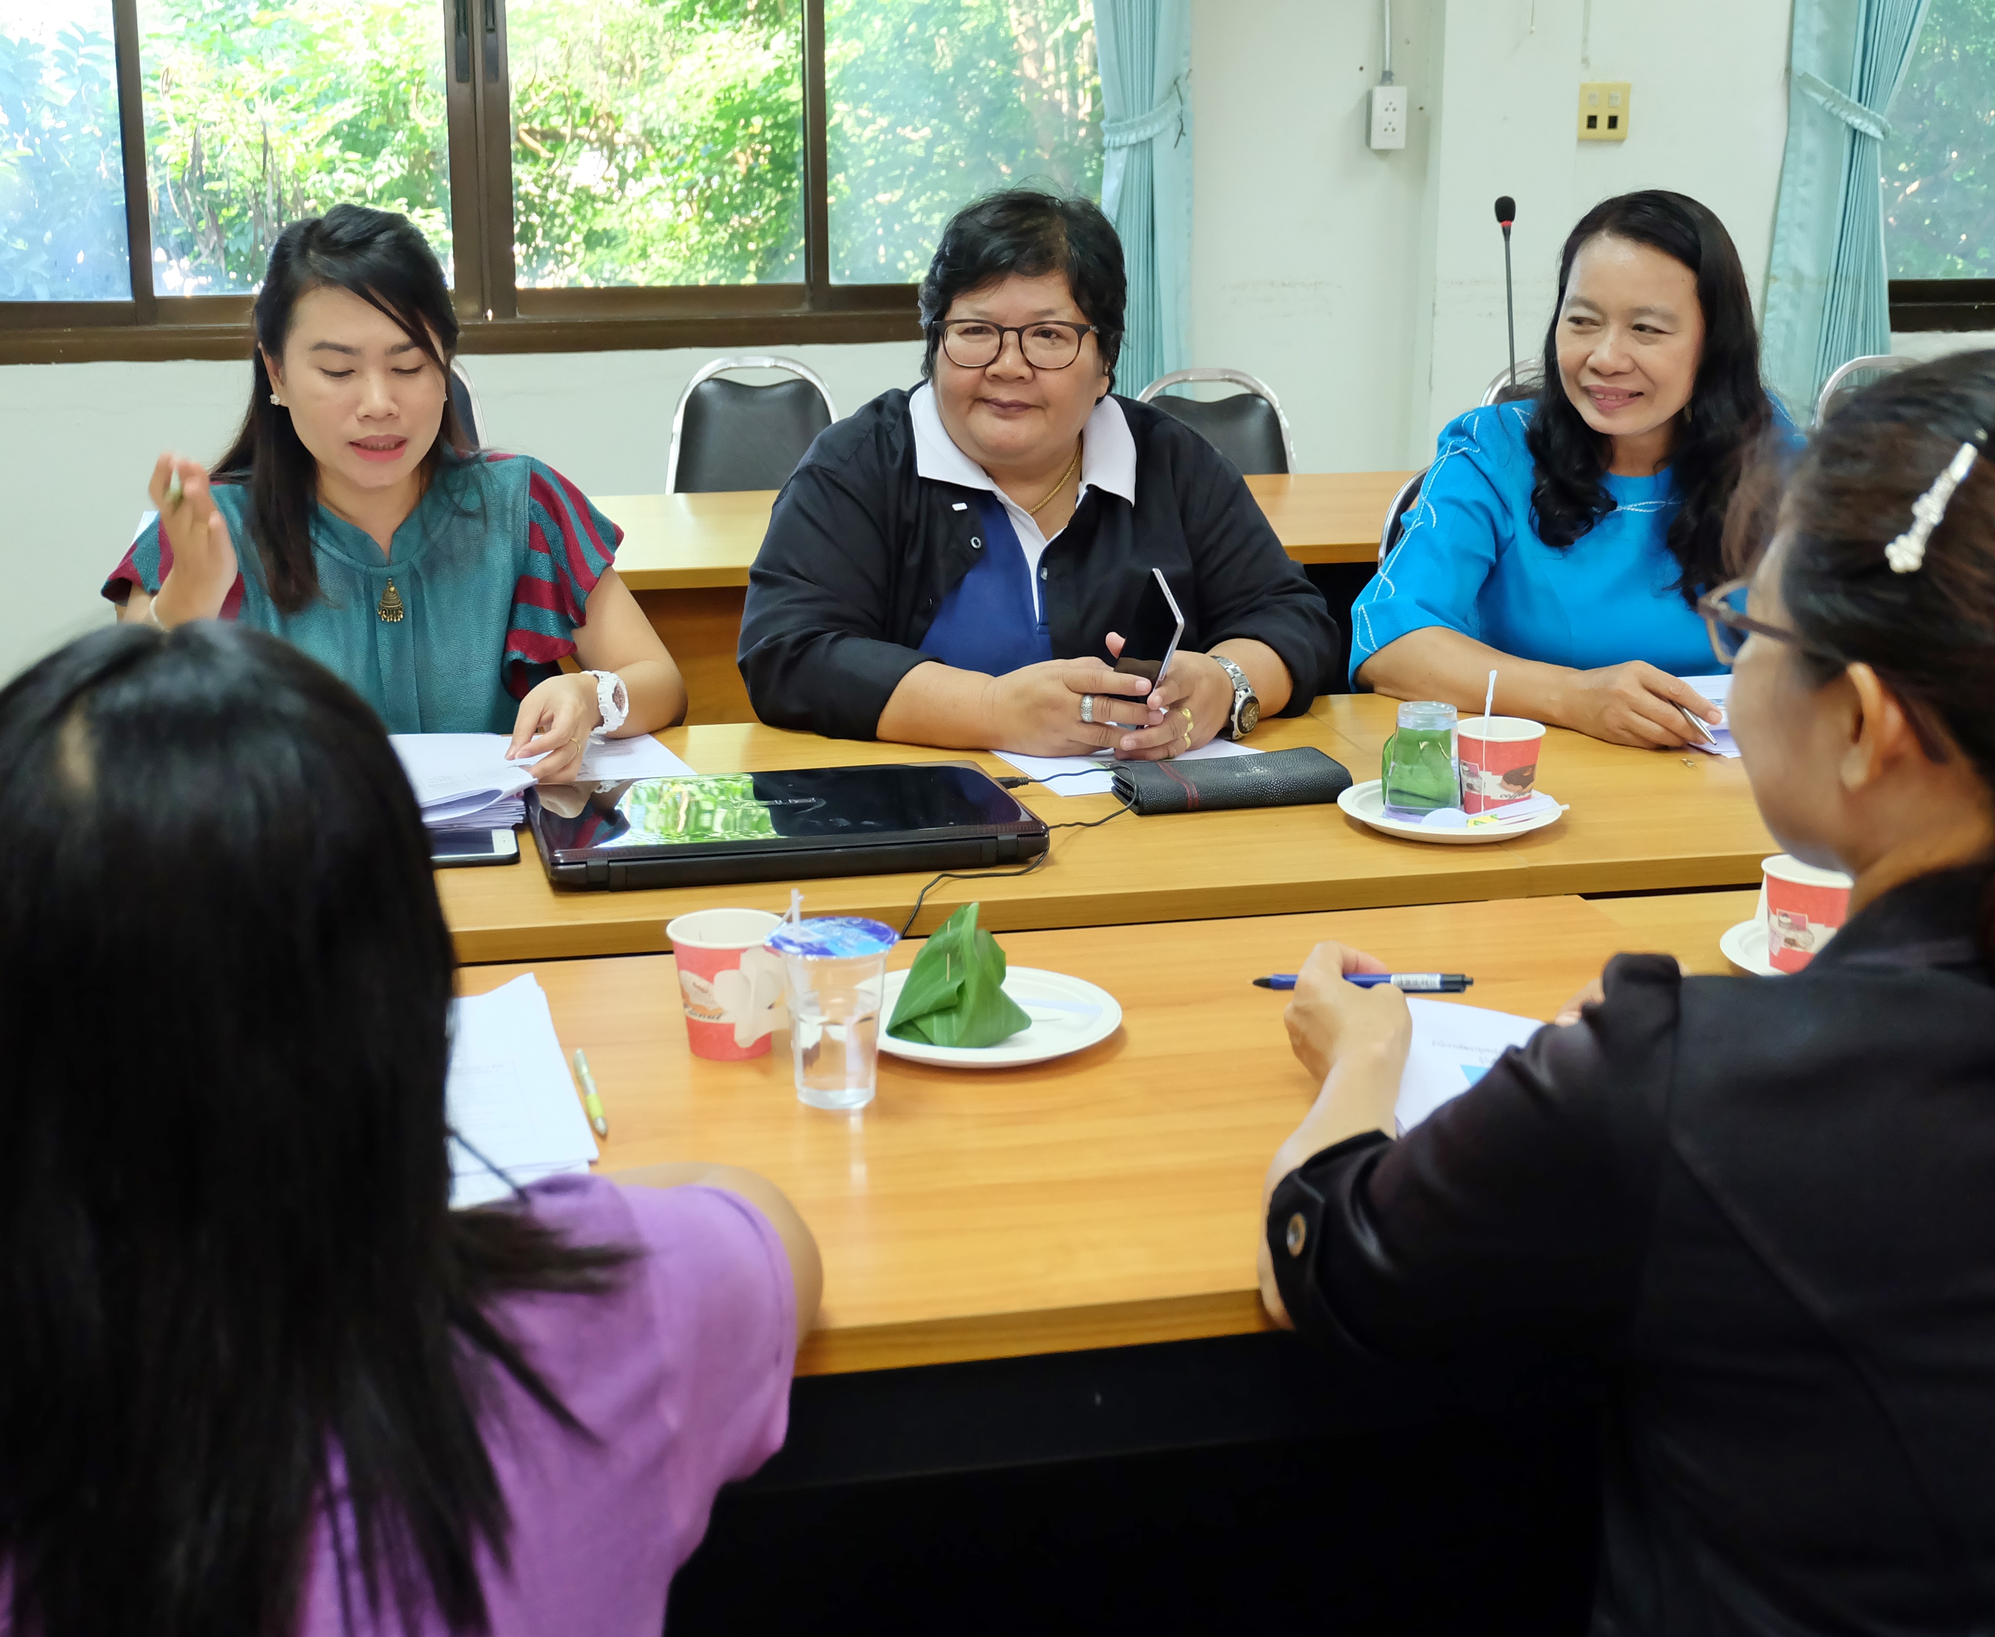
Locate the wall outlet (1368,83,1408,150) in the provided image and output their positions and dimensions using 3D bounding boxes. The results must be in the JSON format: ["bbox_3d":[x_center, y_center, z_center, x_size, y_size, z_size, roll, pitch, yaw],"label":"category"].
[{"bbox_3d":[0.761,-1.368,5.329,0.071,0.119,0.040,-3,16,-12],"label":"wall outlet"}]

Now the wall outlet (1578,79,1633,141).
[{"bbox_3d":[1.192,-1.390,5.367,0.110,0.111,0.012,-3,16,-12],"label":"wall outlet"}]

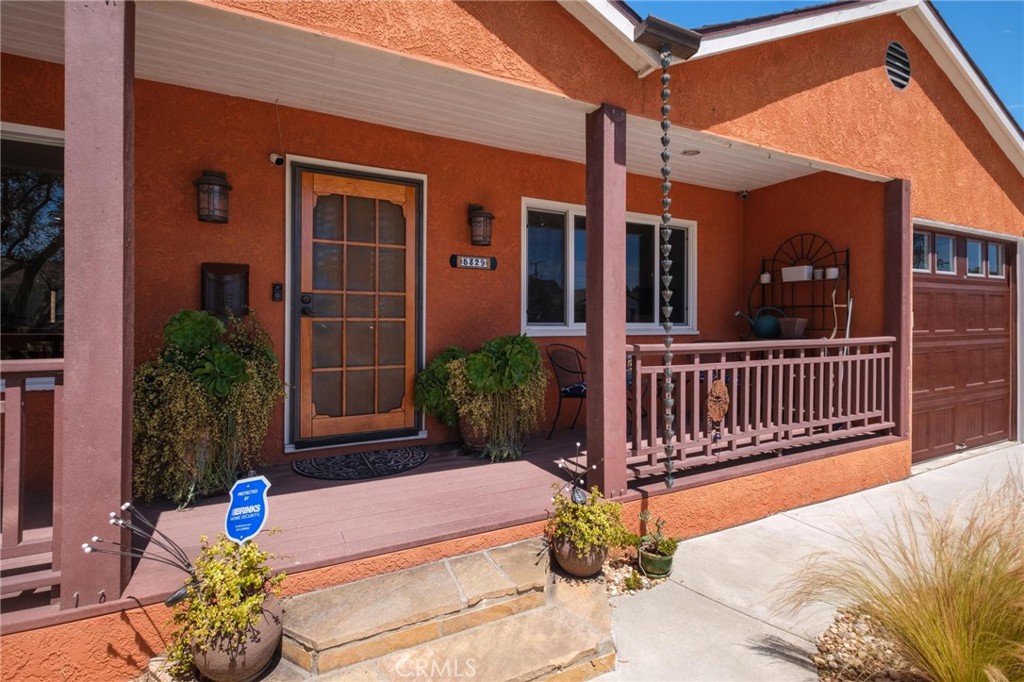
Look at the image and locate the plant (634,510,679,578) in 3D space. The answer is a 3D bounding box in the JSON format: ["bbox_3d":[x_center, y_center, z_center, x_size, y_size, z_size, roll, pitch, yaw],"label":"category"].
[{"bbox_3d":[0.775,1.071,2.430,0.235,0.330,0.225,0,2,0],"label":"plant"}]

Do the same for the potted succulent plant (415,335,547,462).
[{"bbox_3d":[-0.245,0.410,3.529,0.960,0.880,0.680,0,1,-25],"label":"potted succulent plant"}]

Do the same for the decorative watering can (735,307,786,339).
[{"bbox_3d":[2.634,-0.194,4.848,0.240,0.330,0.530,-1,1,-37],"label":"decorative watering can"}]

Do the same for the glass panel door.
[{"bbox_3d":[-1.165,-0.263,3.486,0.880,1.990,0.060,0,1,-25],"label":"glass panel door"}]

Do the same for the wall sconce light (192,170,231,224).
[{"bbox_3d":[-1.957,-0.958,2.968,0.213,0.356,0.212,-1,2,-26],"label":"wall sconce light"}]

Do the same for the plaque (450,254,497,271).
[{"bbox_3d":[-0.321,-0.668,3.869,0.427,0.109,0.025,-1,2,-26],"label":"plaque"}]

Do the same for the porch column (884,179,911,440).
[{"bbox_3d":[3.344,-0.264,3.956,0.145,2.180,0.150,0,1,-25],"label":"porch column"}]

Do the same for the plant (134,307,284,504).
[{"bbox_3d":[-1.808,0.343,2.764,0.780,1.050,0.680,0,1,-25],"label":"plant"}]

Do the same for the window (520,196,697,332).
[{"bbox_3d":[1.079,-0.679,4.554,2.195,1.251,0.090,-1,2,-26],"label":"window"}]

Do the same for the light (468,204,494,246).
[{"bbox_3d":[-0.254,-0.978,3.799,0.213,0.359,0.212,-1,2,-26],"label":"light"}]

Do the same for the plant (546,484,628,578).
[{"bbox_3d":[0.373,0.909,2.250,0.395,0.410,0.360,0,2,0],"label":"plant"}]

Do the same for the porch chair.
[{"bbox_3d":[0.697,0.437,4.034,0.620,0.820,0.580,0,1,24],"label":"porch chair"}]

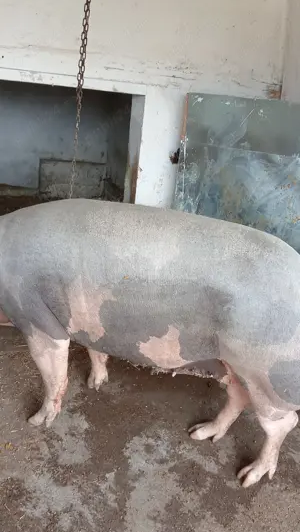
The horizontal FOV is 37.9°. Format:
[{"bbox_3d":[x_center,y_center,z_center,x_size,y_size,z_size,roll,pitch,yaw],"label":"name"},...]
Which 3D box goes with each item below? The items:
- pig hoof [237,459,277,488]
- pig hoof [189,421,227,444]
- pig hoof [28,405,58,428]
[{"bbox_3d":[0.351,0.680,1.436,0.112,0.060,0.068,0,21,-16],"label":"pig hoof"},{"bbox_3d":[0.210,0.607,1.593,0.117,0.060,0.068,6,21,-1],"label":"pig hoof"},{"bbox_3d":[-0.385,0.546,1.589,0.107,0.060,0.068,7,21,2],"label":"pig hoof"}]

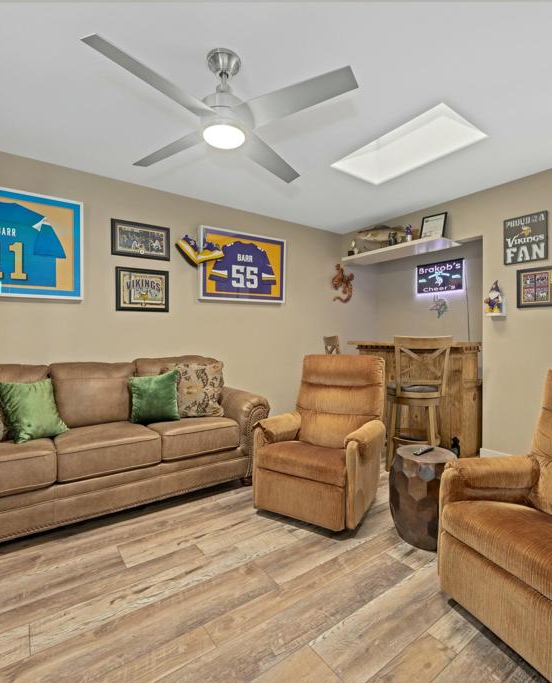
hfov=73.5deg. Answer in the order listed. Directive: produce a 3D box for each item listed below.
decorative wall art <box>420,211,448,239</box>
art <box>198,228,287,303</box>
[{"bbox_3d":[1.587,-1.138,3.716,0.020,0.300,0.250,19,-11,-36],"label":"decorative wall art"},{"bbox_3d":[-0.314,-0.766,3.863,1.020,0.700,0.050,-1,0,-37],"label":"art"}]

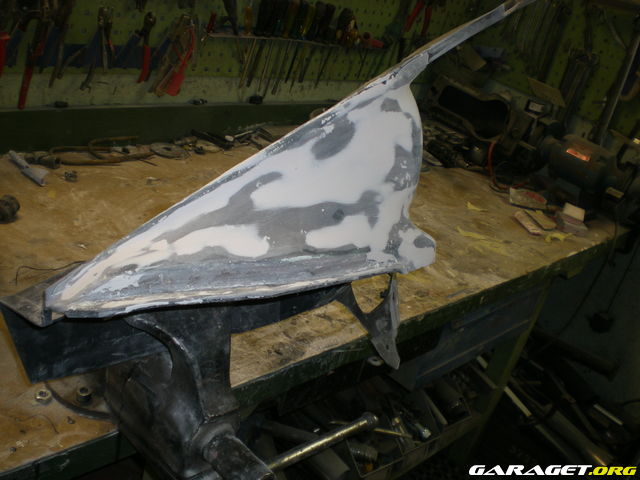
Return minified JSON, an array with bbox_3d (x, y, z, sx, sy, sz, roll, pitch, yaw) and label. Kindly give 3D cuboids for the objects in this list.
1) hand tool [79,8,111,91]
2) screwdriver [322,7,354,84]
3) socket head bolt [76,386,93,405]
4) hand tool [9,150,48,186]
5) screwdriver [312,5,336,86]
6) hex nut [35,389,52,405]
[{"bbox_3d":[-0.473,-0.403,1.485,0.048,0.172,0.025,-11,37,-46],"label":"hand tool"},{"bbox_3d":[0.044,-0.543,1.979,0.030,0.215,0.030,-10,36,-46],"label":"screwdriver"},{"bbox_3d":[-0.286,0.189,0.855,0.018,0.012,0.018,-12,37,-45],"label":"socket head bolt"},{"bbox_3d":[-0.592,-0.155,1.441,0.036,0.021,0.155,-12,37,-45],"label":"hand tool"},{"bbox_3d":[0.009,-0.533,1.945,0.028,0.235,0.028,9,30,-5],"label":"screwdriver"},{"bbox_3d":[-0.337,0.193,0.857,0.019,0.009,0.020,35,31,33],"label":"hex nut"}]

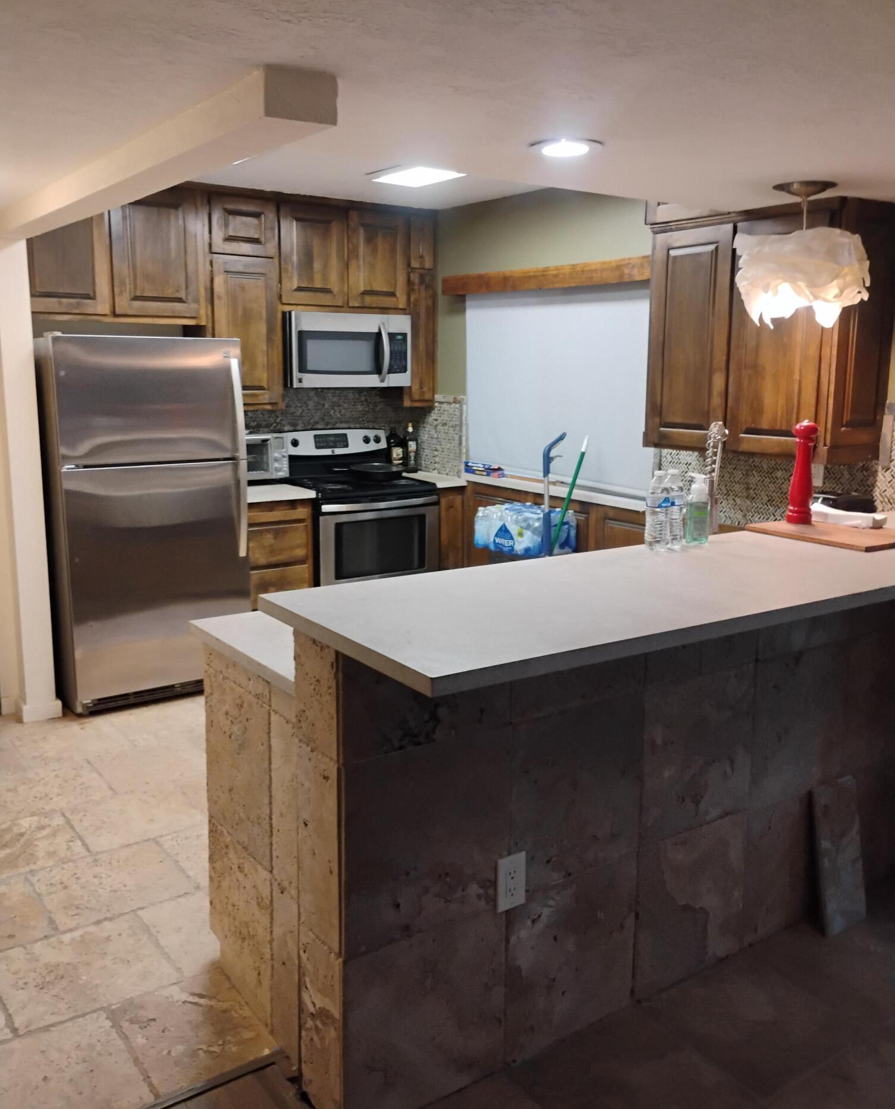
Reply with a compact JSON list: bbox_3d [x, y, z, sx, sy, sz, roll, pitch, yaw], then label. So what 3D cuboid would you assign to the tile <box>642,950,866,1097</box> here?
[{"bbox_3d":[0.762,1.163,2.410,0.413,0.015,0.409,-7,13,-34],"label":"tile"}]

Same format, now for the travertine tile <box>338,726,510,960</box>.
[{"bbox_3d":[-0.039,0.573,1.964,0.400,0.408,0.018,-7,13,-34],"label":"travertine tile"}]

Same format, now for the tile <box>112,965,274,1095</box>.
[{"bbox_3d":[-0.606,1.126,2.283,0.285,0.014,0.355,-7,12,-34],"label":"tile"}]

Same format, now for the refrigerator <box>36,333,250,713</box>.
[{"bbox_3d":[-1.526,-0.180,4.711,0.832,1.685,0.820,-7,12,-34],"label":"refrigerator"}]

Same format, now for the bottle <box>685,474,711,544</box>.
[{"bbox_3d":[0.718,-0.135,2.767,0.070,0.192,0.068,-5,11,-28],"label":"bottle"}]

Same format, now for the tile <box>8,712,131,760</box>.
[{"bbox_3d":[-1.570,0.782,4.002,0.402,0.018,0.402,-7,13,-34],"label":"tile"}]

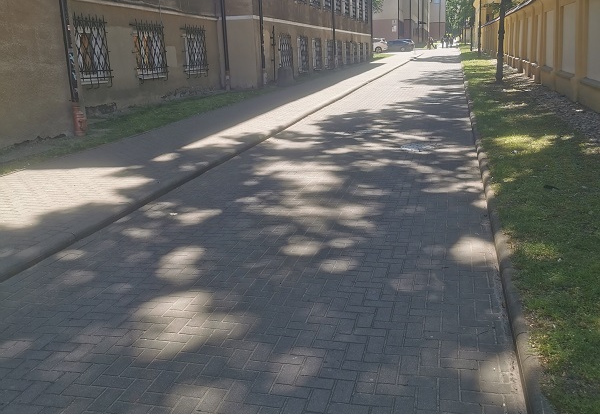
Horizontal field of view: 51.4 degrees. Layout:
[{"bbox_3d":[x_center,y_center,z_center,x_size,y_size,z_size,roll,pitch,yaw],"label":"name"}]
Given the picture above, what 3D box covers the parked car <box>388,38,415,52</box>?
[{"bbox_3d":[11.154,-18.752,72.500,4.300,1.480,1.790,2,14,19],"label":"parked car"}]

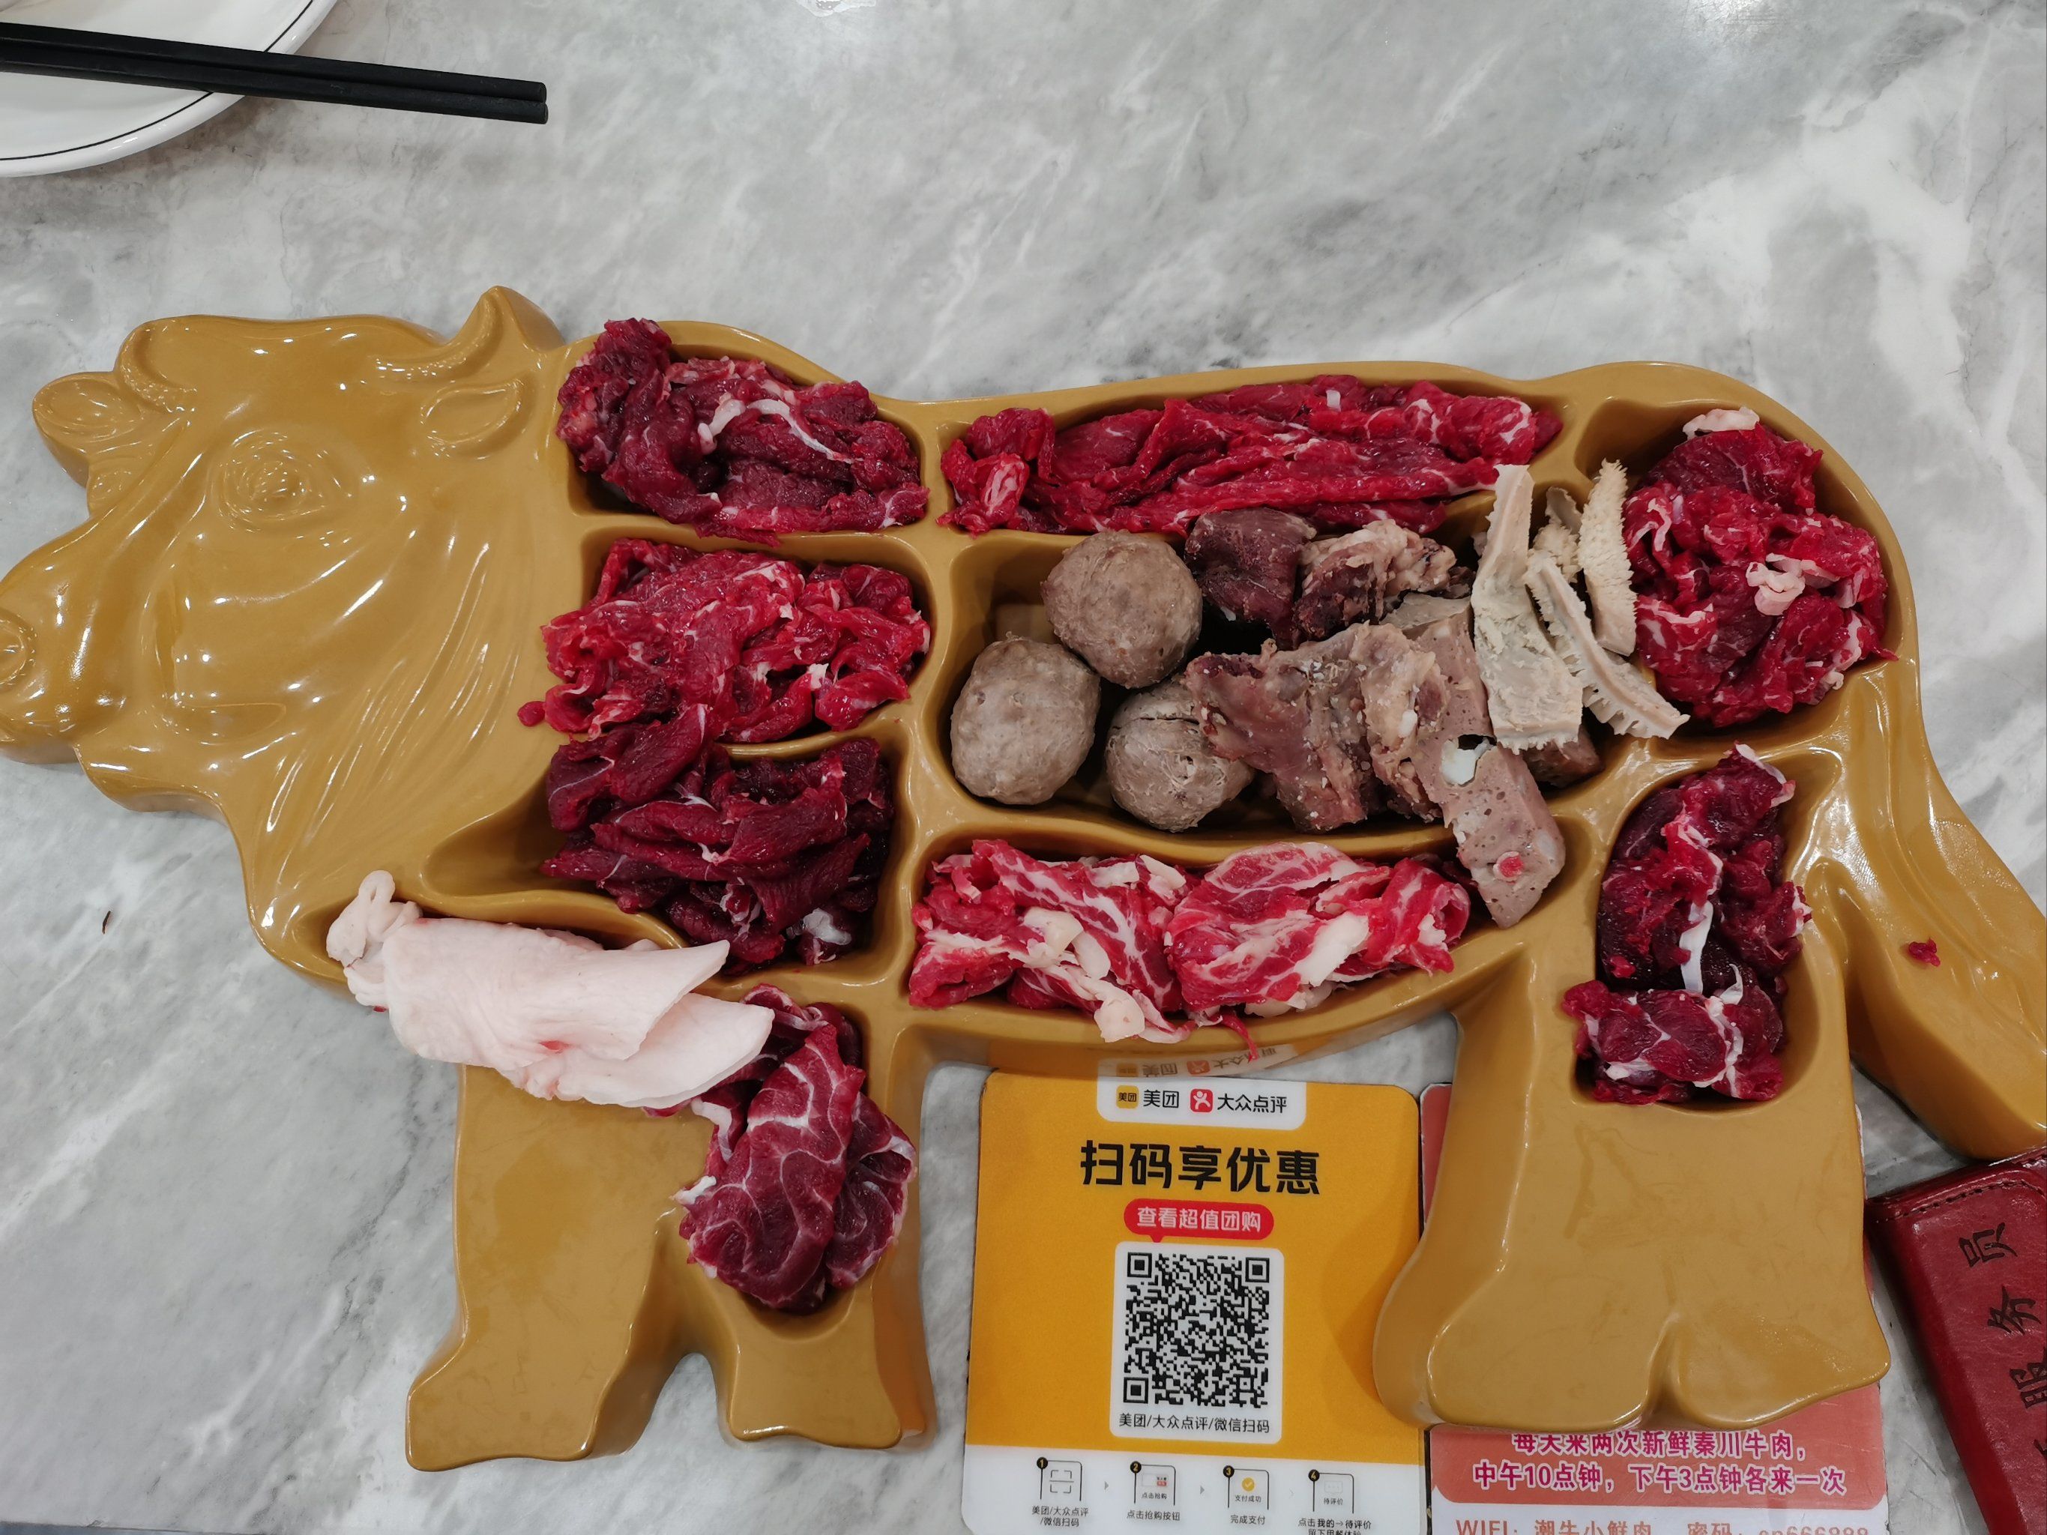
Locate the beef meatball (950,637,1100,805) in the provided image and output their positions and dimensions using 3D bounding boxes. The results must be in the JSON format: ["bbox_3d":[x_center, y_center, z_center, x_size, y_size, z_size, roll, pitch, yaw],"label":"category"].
[{"bbox_3d":[0.000,-0.011,0.381,0.035,0.037,0.040,0,76,2],"label":"beef meatball"}]

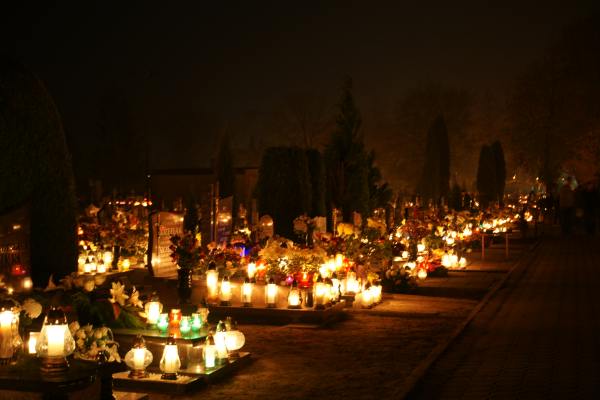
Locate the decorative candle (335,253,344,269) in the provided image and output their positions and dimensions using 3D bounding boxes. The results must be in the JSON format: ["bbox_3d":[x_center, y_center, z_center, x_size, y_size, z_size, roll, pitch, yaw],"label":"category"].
[{"bbox_3d":[0.494,0.756,10.835,0.099,0.187,0.099,0,1,0],"label":"decorative candle"}]

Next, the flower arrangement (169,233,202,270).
[{"bbox_3d":[-1.348,0.606,10.200,0.400,0.450,0.380,0,1,-18],"label":"flower arrangement"}]

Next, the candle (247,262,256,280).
[{"bbox_3d":[-0.535,0.796,9.653,0.099,0.187,0.099,0,1,0],"label":"candle"}]

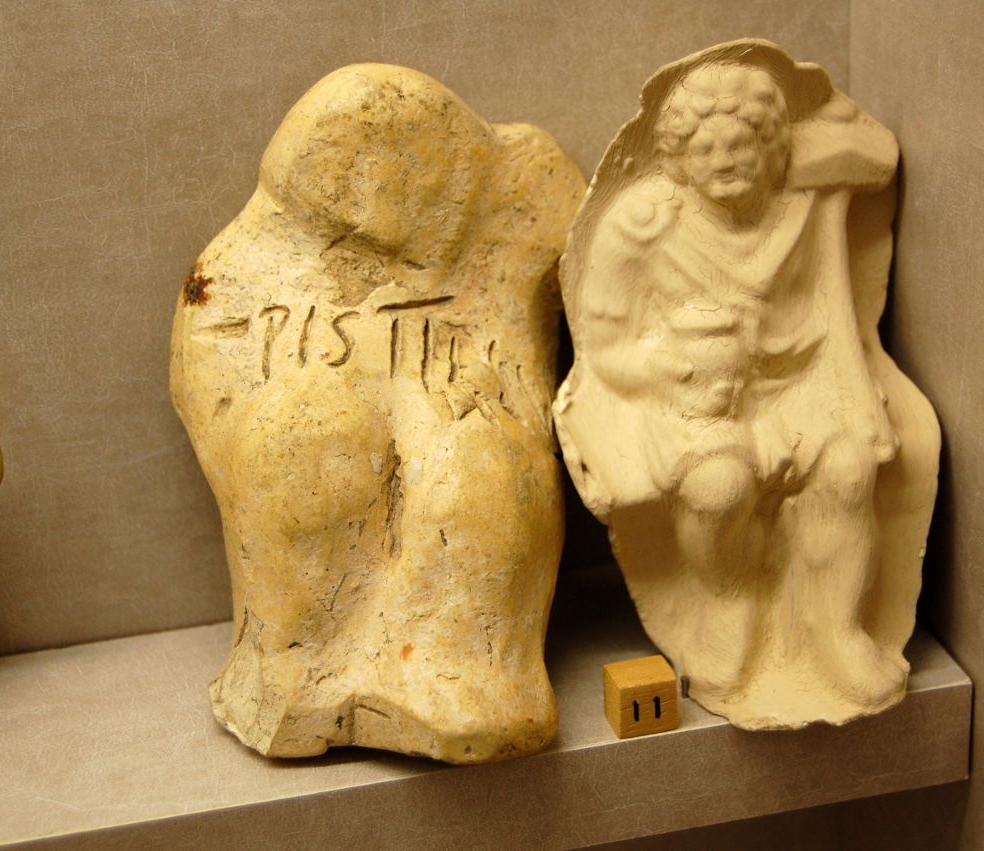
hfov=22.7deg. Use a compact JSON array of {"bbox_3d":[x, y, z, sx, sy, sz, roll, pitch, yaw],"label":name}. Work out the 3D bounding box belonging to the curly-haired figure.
[{"bbox_3d":[0.069,-0.011,0.637,0.101,0.174,0.046,-6,17,-7],"label":"curly-haired figure"}]

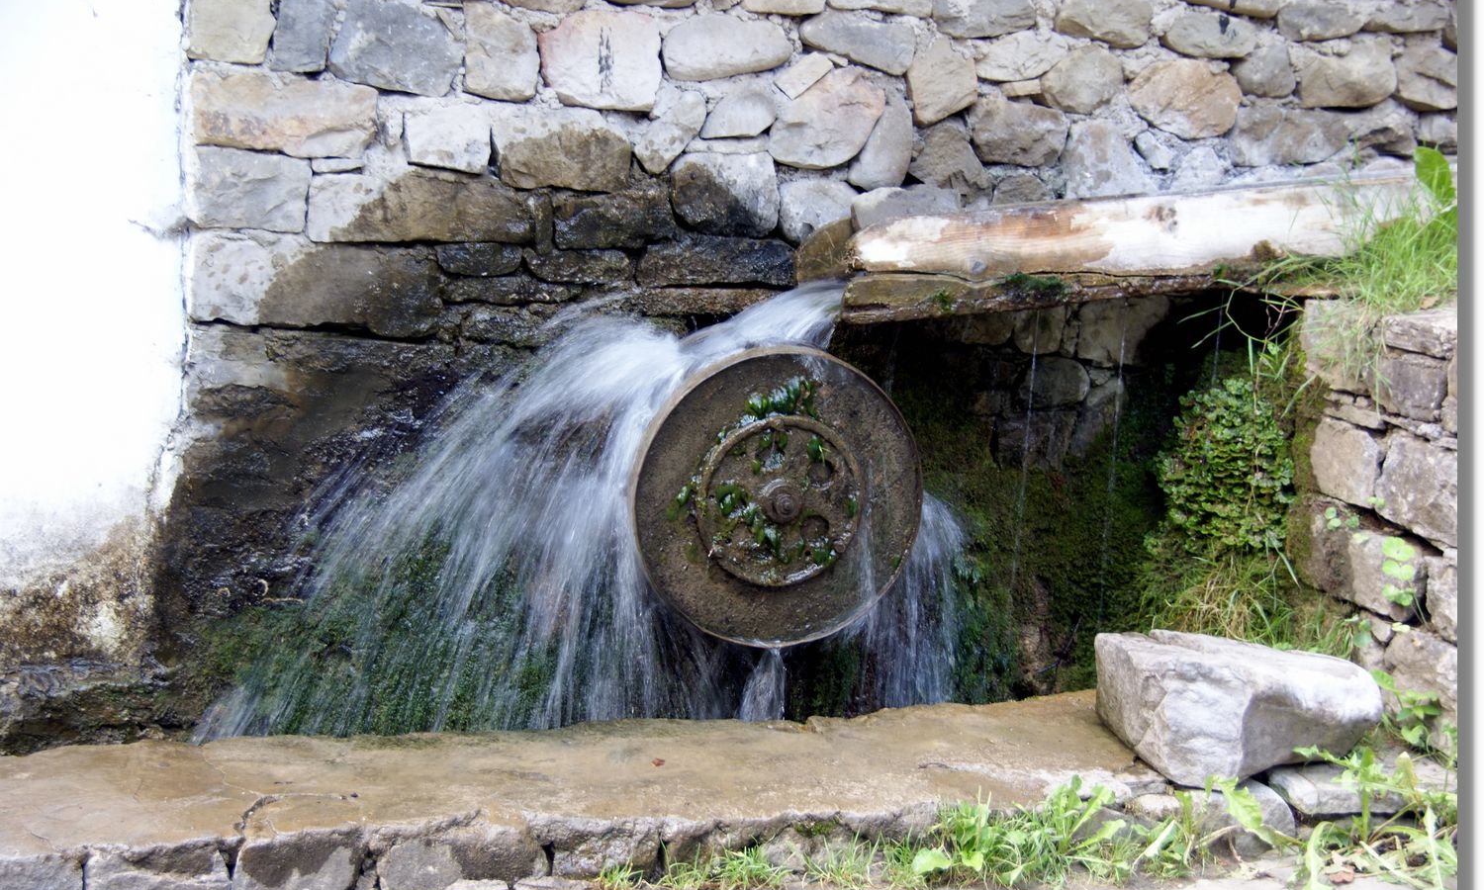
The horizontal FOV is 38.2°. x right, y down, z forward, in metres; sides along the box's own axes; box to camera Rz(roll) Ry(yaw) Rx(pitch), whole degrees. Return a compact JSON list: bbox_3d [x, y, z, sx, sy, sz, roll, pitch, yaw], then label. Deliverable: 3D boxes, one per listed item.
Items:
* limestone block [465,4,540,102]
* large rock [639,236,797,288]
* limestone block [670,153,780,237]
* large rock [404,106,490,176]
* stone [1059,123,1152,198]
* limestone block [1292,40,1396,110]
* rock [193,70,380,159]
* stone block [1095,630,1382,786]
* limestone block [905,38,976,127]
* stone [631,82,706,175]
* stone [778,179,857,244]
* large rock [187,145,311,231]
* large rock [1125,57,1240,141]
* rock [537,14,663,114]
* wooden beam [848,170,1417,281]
[{"bbox_3d":[-0.563,-0.896,4.921,0.164,0.212,0.200,-1,8,-14],"label":"limestone block"},{"bbox_3d":[-0.072,-0.380,4.322,0.325,0.100,0.170,-1,14,-16],"label":"large rock"},{"bbox_3d":[-0.061,-0.588,4.992,0.254,0.183,0.180,1,9,-16],"label":"limestone block"},{"bbox_3d":[-0.572,-0.593,4.109,0.160,0.124,0.150,-1,14,-16],"label":"large rock"},{"bbox_3d":[0.738,-0.600,4.495,0.197,0.170,0.150,-1,14,-16],"label":"stone"},{"bbox_3d":[1.479,-0.933,5.423,0.275,0.167,0.200,-1,8,-14],"label":"limestone block"},{"bbox_3d":[-1.039,-0.746,4.844,0.395,0.191,0.240,-1,8,-14],"label":"rock"},{"bbox_3d":[0.895,0.477,3.870,0.465,0.180,0.300,2,14,-3],"label":"stone block"},{"bbox_3d":[0.383,-0.743,4.354,0.144,0.165,0.150,-1,14,-16],"label":"limestone block"},{"bbox_3d":[-0.179,-0.725,4.908,0.167,0.187,0.130,1,9,-16],"label":"stone"},{"bbox_3d":[0.133,-0.476,4.347,0.159,0.137,0.150,-1,14,-16],"label":"stone"},{"bbox_3d":[-1.086,-0.566,4.702,0.251,0.177,0.170,1,9,-16],"label":"large rock"},{"bbox_3d":[1.050,-0.860,5.337,0.295,0.189,0.220,-1,8,-14],"label":"large rock"},{"bbox_3d":[-0.291,-0.750,4.163,0.233,0.186,0.170,-1,14,-16],"label":"rock"},{"bbox_3d":[0.911,-0.490,4.966,1.442,0.185,0.200,-5,11,-15],"label":"wooden beam"}]

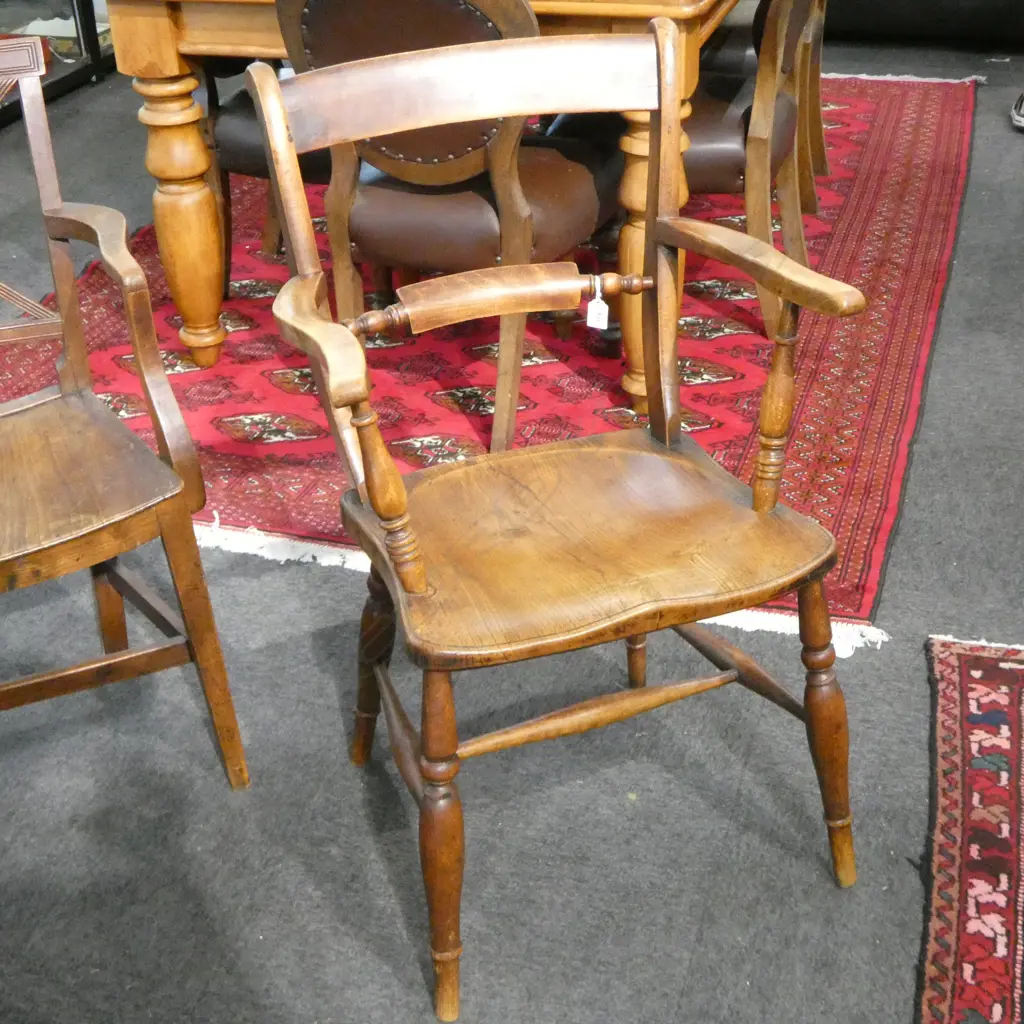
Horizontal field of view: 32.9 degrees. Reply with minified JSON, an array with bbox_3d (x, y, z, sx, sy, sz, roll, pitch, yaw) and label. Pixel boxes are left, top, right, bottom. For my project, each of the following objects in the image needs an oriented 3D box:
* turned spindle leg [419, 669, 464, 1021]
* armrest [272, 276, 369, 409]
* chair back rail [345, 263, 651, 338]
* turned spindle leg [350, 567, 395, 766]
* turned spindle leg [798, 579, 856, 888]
[{"bbox_3d":[-0.070,0.347,1.759,0.046,0.412,0.046,0,22,0],"label":"turned spindle leg"},{"bbox_3d":[-0.182,-0.167,1.665,0.080,0.044,0.255,-9,35,-12],"label":"armrest"},{"bbox_3d":[-0.015,-0.229,1.893,0.375,0.052,0.045,-13,16,-21],"label":"chair back rail"},{"bbox_3d":[-0.160,0.158,2.045,0.046,0.404,0.046,-8,41,-23],"label":"turned spindle leg"},{"bbox_3d":[0.348,0.248,1.903,0.046,0.408,0.046,-19,26,-16],"label":"turned spindle leg"}]

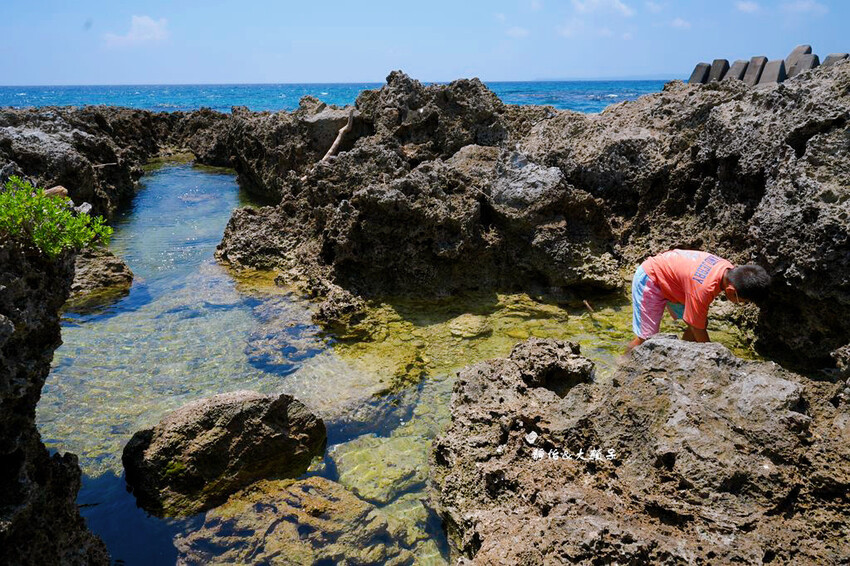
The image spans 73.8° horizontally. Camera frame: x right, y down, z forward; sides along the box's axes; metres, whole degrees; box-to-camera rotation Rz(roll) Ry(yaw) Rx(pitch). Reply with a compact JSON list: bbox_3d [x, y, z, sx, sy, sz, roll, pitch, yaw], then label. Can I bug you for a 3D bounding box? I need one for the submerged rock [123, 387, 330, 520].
[{"bbox_3d":[-0.775,0.645,2.220,0.750,0.370,0.450,-11,22,-27],"label":"submerged rock"}]

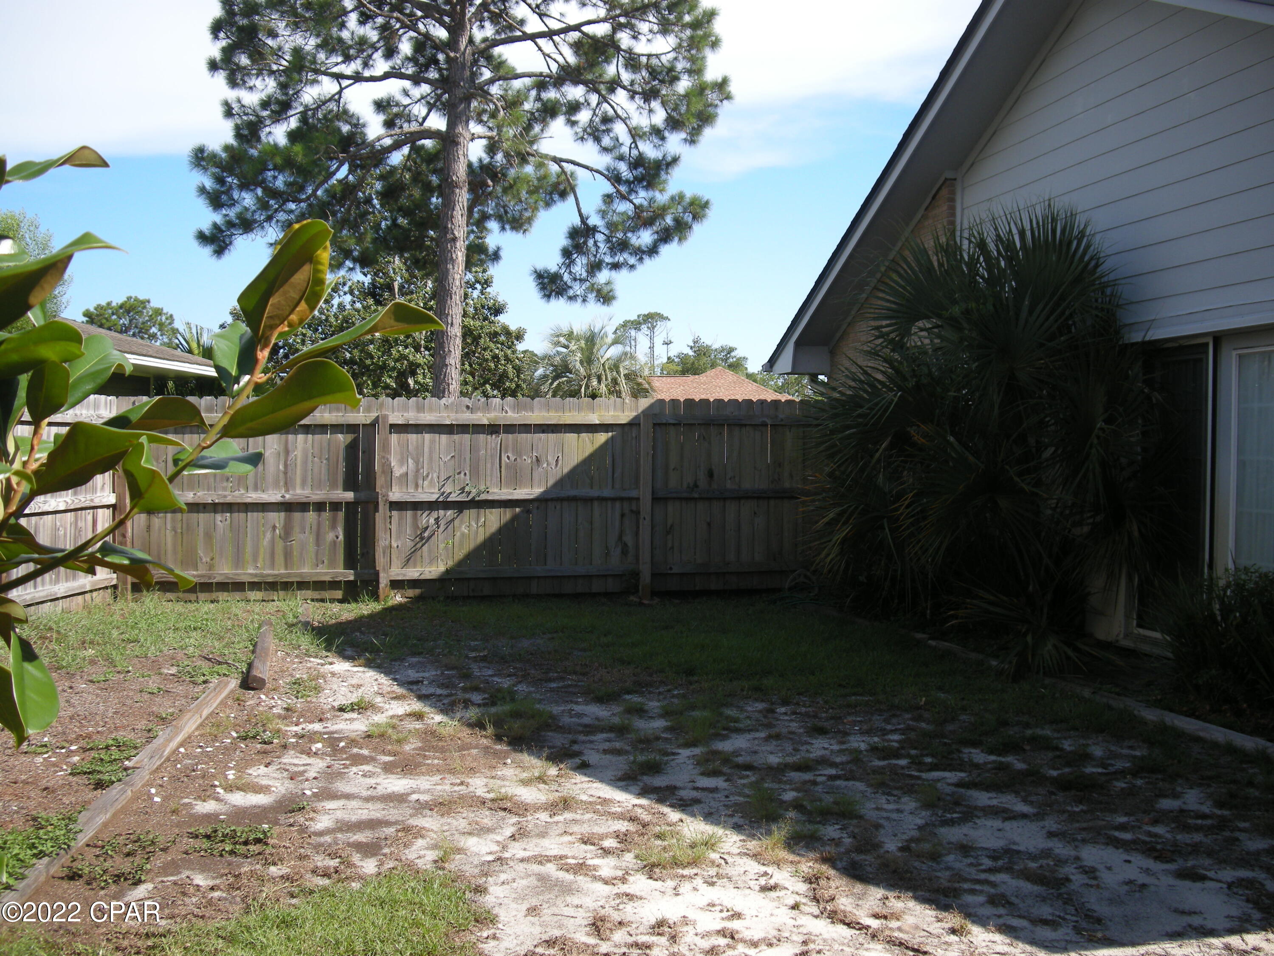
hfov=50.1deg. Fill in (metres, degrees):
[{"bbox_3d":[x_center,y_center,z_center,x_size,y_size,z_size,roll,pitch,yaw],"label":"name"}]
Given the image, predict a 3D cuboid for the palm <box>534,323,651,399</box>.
[{"bbox_3d":[-1.145,-1.829,36.000,3.250,4.700,3.250,0,2,0],"label":"palm"}]

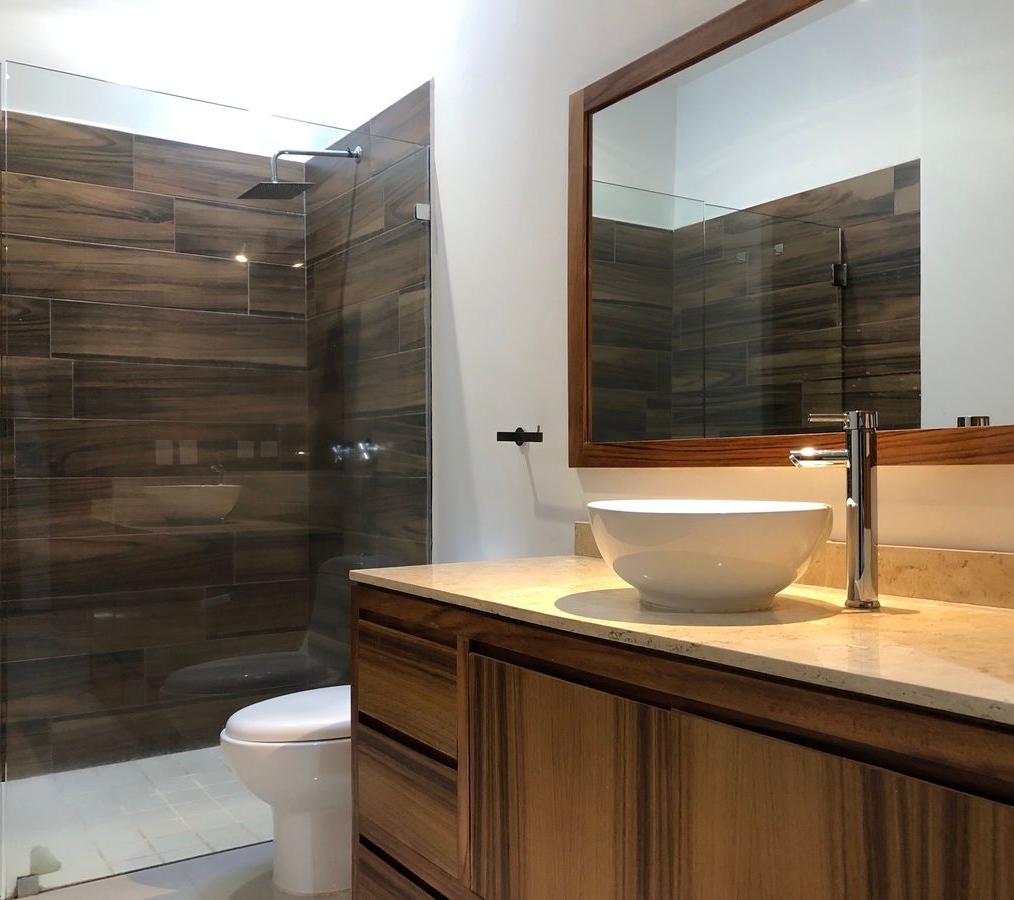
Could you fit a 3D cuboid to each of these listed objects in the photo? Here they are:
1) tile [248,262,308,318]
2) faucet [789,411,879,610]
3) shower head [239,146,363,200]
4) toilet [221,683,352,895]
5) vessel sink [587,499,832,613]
[{"bbox_3d":[-0.871,-0.605,3.687,0.224,0.201,0.010,0,-1,-34],"label":"tile"},{"bbox_3d":[0.510,0.091,1.509,0.139,0.301,0.052,0,-1,6],"label":"faucet"},{"bbox_3d":[-0.676,-0.943,3.245,0.402,0.224,0.206,0,-1,-34],"label":"shower head"},{"bbox_3d":[-0.364,0.697,2.481,0.726,0.730,0.382,0,-1,-34],"label":"toilet"},{"bbox_3d":[0.319,0.167,1.549,0.388,0.154,0.388,0,-1,0],"label":"vessel sink"}]

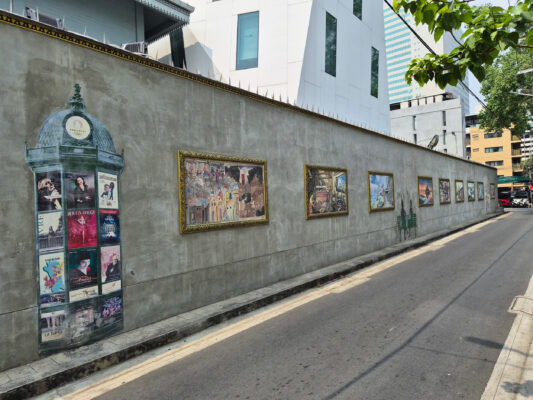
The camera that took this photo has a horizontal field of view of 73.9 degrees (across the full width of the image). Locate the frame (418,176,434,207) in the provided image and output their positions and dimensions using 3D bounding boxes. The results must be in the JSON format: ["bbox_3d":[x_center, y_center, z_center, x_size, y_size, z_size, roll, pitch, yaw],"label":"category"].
[{"bbox_3d":[6.400,-0.317,14.194,0.070,1.178,1.969,-2,0,40],"label":"frame"}]

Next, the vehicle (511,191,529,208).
[{"bbox_3d":[29.959,-0.084,41.754,1.820,1.870,4.600,-2,0,41],"label":"vehicle"}]

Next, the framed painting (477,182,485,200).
[{"bbox_3d":[14.044,-0.542,23.180,0.070,1.178,1.969,-2,0,41],"label":"framed painting"}]

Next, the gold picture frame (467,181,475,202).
[{"bbox_3d":[12.144,-0.486,20.970,0.070,1.178,1.969,-2,0,41],"label":"gold picture frame"}]

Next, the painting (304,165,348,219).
[{"bbox_3d":[1.451,-0.175,8.237,0.070,1.178,1.969,-2,0,39],"label":"painting"}]

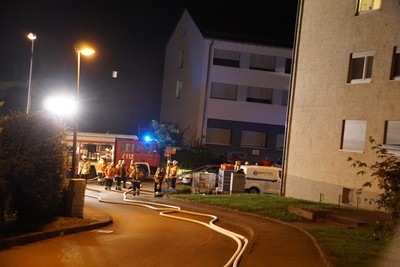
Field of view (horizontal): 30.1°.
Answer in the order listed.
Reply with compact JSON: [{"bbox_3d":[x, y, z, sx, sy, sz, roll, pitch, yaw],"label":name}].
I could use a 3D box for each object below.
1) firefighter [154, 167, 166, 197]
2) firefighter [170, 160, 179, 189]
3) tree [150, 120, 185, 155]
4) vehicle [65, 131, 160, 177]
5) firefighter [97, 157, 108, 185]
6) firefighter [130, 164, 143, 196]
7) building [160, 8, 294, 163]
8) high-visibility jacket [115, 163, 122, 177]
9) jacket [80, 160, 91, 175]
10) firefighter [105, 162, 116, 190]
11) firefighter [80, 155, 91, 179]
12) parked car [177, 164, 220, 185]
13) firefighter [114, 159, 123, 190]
[{"bbox_3d":[-2.382,2.954,44.900,0.550,1.780,0.600,5,0,12],"label":"firefighter"},{"bbox_3d":[-1.655,2.727,49.300,0.470,1.860,0.550,4,0,-21],"label":"firefighter"},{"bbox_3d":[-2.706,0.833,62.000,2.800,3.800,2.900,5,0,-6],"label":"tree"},{"bbox_3d":[-6.600,1.670,55.000,7.100,3.250,2.500,5,0,-7],"label":"vehicle"},{"bbox_3d":[-6.612,2.509,50.500,0.650,1.850,0.500,5,0,24],"label":"firefighter"},{"bbox_3d":[-3.812,2.839,44.700,0.700,1.820,0.500,5,0,6],"label":"firefighter"},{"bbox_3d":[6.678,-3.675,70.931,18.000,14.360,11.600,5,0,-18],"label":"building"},{"bbox_3d":[-5.034,2.224,46.000,0.400,0.820,0.550,4,1,-41],"label":"high-visibility jacket"},{"bbox_3d":[-6.811,2.034,44.300,0.600,0.800,0.400,5,0,-30],"label":"jacket"},{"bbox_3d":[-5.613,2.697,46.600,0.620,1.780,0.500,5,0,21],"label":"firefighter"},{"bbox_3d":[-7.398,2.330,48.200,0.620,1.850,0.470,4,0,-24],"label":"firefighter"},{"bbox_3d":[0.961,2.938,50.575,4.300,1.480,1.770,5,0,-27],"label":"parked car"},{"bbox_3d":[-5.131,2.638,47.000,0.450,1.840,0.550,4,0,-45],"label":"firefighter"}]

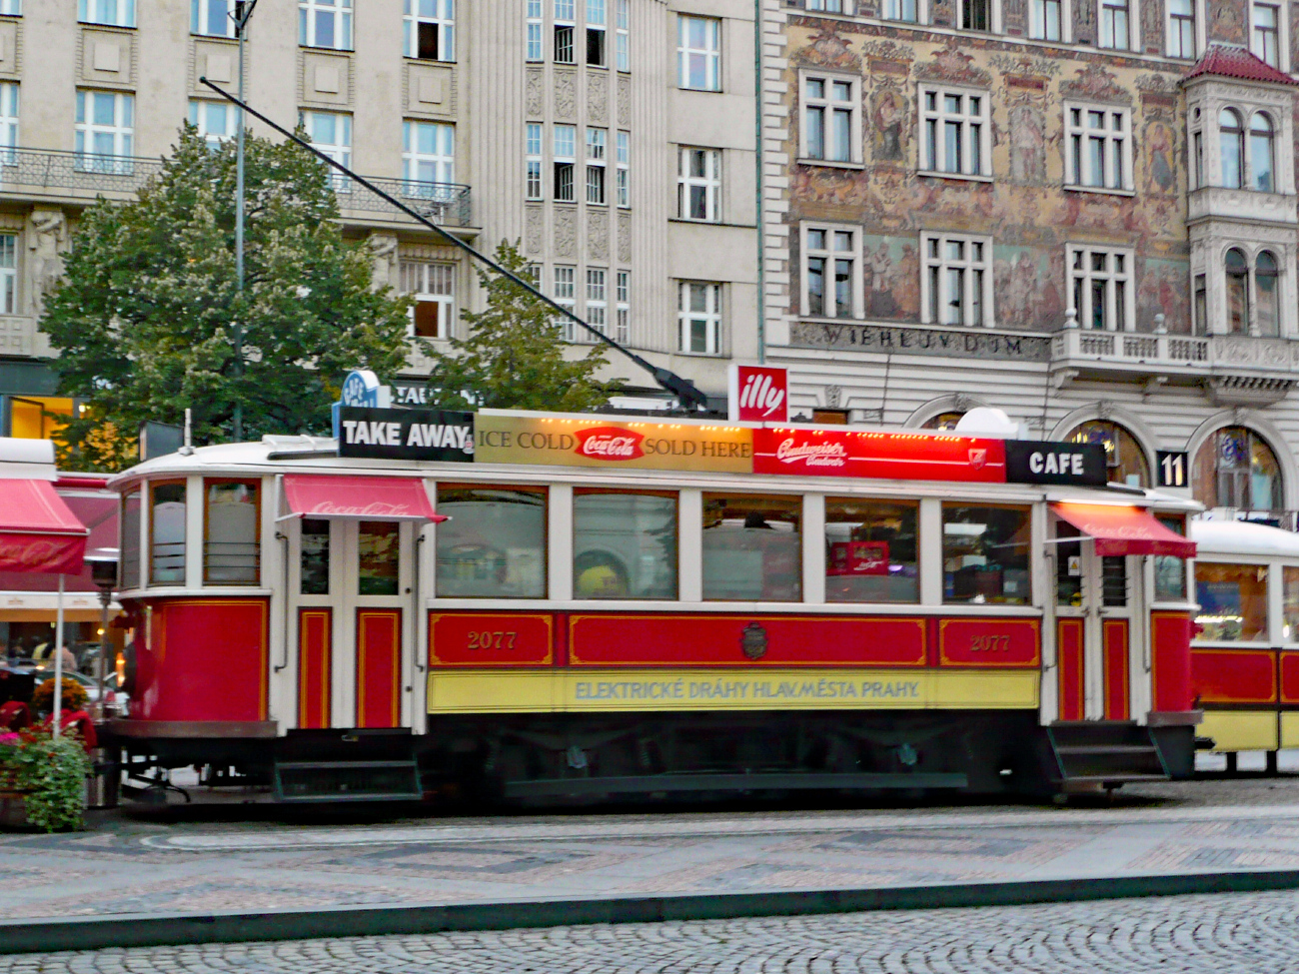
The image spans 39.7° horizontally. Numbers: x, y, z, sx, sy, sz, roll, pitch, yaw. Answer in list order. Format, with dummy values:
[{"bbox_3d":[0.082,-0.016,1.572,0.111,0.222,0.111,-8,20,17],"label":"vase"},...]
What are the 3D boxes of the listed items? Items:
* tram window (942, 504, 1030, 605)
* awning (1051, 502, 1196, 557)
[{"bbox_3d":[3.082,0.620,16.521,0.948,0.928,0.060,2,-5,-22],"label":"tram window"},{"bbox_3d":[4.075,0.382,15.586,1.080,0.500,0.700,2,-5,-21],"label":"awning"}]

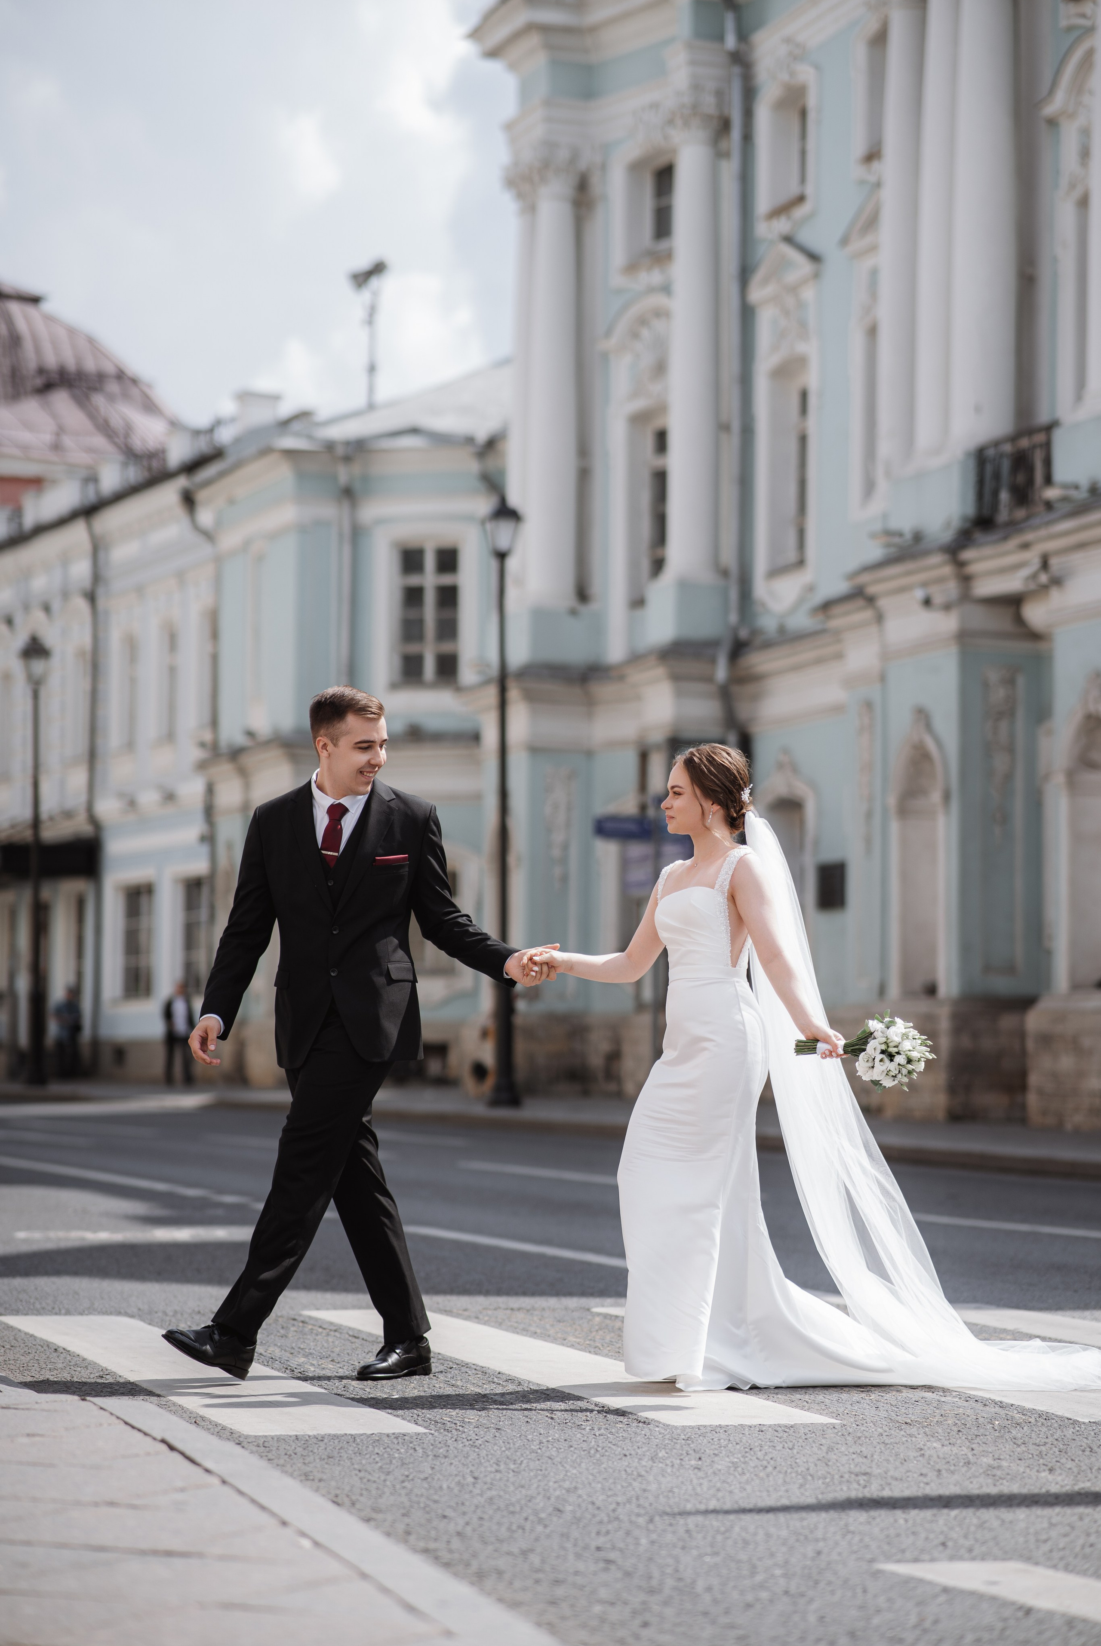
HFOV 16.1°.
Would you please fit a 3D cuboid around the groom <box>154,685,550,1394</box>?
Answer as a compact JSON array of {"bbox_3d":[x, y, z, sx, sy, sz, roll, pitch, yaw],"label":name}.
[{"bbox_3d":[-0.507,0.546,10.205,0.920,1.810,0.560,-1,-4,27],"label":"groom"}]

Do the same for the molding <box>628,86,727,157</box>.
[{"bbox_3d":[1.646,-9.092,50.590,0.950,0.800,1.000,2,-3,-18],"label":"molding"}]

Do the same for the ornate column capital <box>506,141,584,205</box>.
[{"bbox_3d":[-0.083,-8.931,53.685,0.880,0.760,0.900,2,-3,-18],"label":"ornate column capital"}]

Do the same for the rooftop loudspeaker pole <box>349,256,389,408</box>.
[{"bbox_3d":[-3.012,-8.064,64.300,0.580,2.450,0.320,2,-4,-25],"label":"rooftop loudspeaker pole"}]

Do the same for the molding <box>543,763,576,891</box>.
[{"bbox_3d":[0.131,0.079,52.578,0.400,1.680,0.100,2,-3,-18],"label":"molding"}]

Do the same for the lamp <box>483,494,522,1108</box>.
[{"bbox_3d":[-0.552,-0.252,45.085,0.440,7.050,0.440,1,-3,0],"label":"lamp"}]

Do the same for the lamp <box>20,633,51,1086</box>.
[{"bbox_3d":[-7.999,0.563,60.560,0.440,7.050,0.440,2,-3,-18],"label":"lamp"}]

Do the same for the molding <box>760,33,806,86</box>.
[{"bbox_3d":[2.882,-9.478,48.408,0.220,0.550,1.100,2,-3,-18],"label":"molding"}]

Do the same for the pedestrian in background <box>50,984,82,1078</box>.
[{"bbox_3d":[-8.961,3.858,72.193,0.520,1.720,0.340,0,-3,14],"label":"pedestrian in background"}]

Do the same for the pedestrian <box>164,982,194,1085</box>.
[{"bbox_3d":[-6.093,3.447,63.904,0.520,1.720,0.340,1,-3,-6],"label":"pedestrian"}]

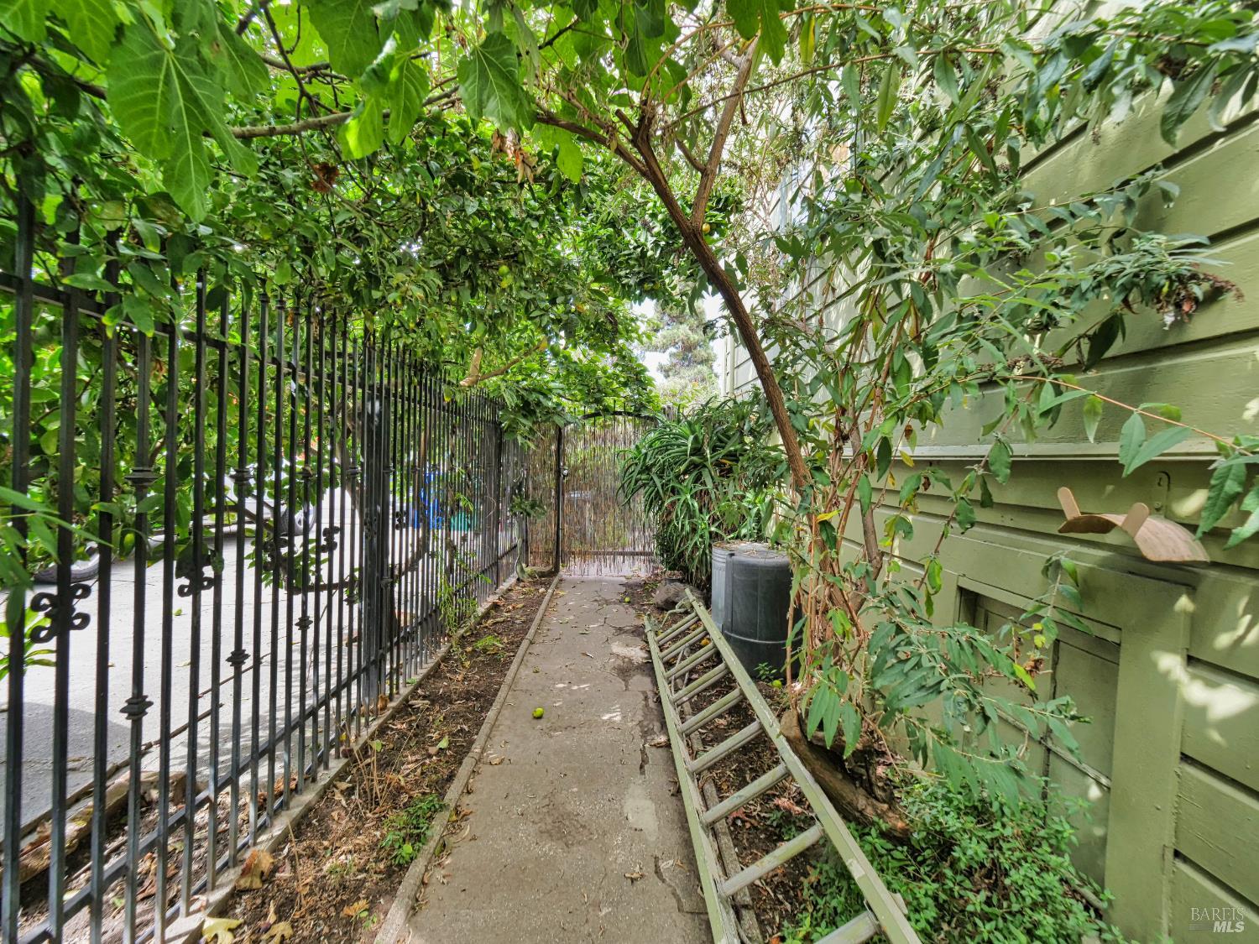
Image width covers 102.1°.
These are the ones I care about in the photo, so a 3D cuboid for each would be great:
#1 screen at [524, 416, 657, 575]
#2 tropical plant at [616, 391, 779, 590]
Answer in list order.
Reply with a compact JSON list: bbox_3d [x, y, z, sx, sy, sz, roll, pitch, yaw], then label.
[{"bbox_3d":[-0.470,0.285,6.250,1.680,1.950,0.100,2,2,-2],"label":"screen"},{"bbox_3d":[0.720,0.230,5.150,1.550,1.900,1.350,2,2,-2],"label":"tropical plant"}]

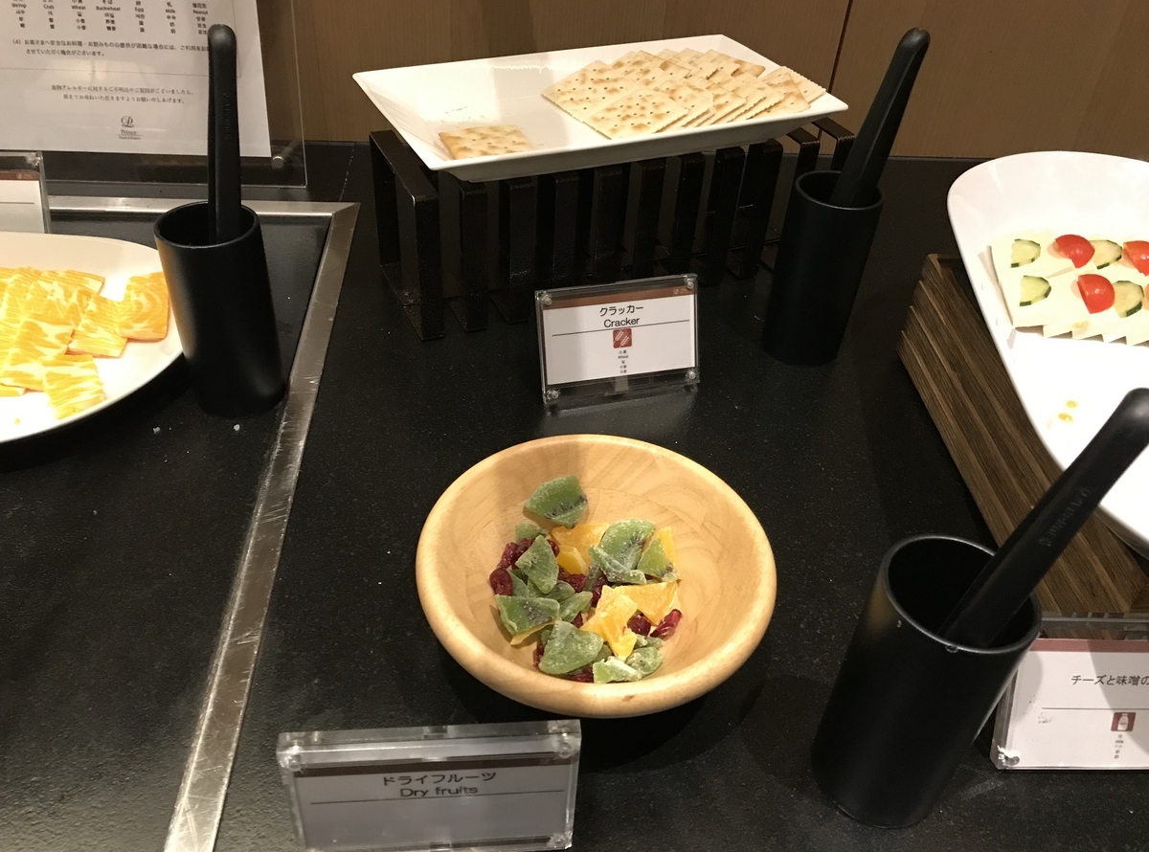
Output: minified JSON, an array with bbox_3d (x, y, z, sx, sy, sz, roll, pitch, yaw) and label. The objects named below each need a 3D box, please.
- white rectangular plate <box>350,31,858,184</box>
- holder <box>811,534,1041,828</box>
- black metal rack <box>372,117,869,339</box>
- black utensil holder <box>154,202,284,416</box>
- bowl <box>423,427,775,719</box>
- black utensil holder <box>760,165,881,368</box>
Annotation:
[{"bbox_3d":[0.017,-0.205,0.603,0.281,0.029,0.148,-15,43,-22],"label":"white rectangular plate"},{"bbox_3d":[0.124,0.096,0.339,0.051,0.109,0.051,4,40,0],"label":"holder"},{"bbox_3d":[0.028,-0.154,0.641,0.309,0.097,0.097,-14,43,-21],"label":"black metal rack"},{"bbox_3d":[-0.192,-0.062,0.511,0.051,0.109,0.051,4,40,0],"label":"black utensil holder"},{"bbox_3d":[0.007,0.073,0.392,0.144,0.064,0.144,3,40,-2],"label":"bowl"},{"bbox_3d":[0.151,-0.095,0.572,0.051,0.109,0.051,4,40,0],"label":"black utensil holder"}]

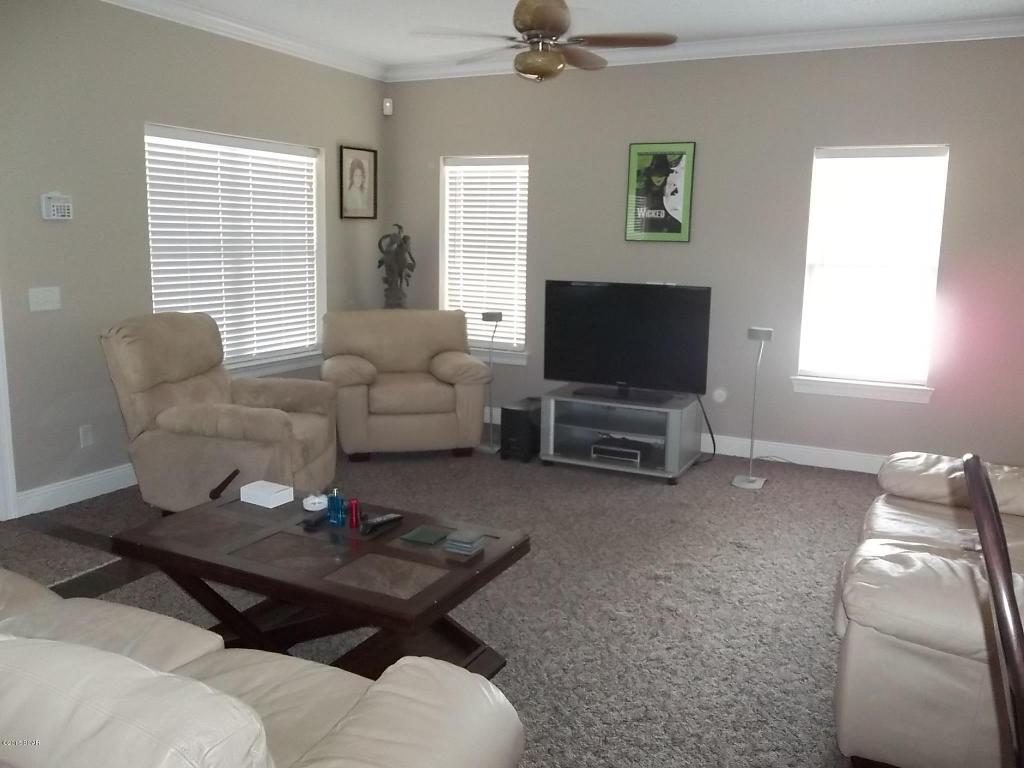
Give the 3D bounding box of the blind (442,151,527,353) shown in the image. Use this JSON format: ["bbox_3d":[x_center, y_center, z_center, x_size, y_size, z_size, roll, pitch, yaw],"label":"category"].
[{"bbox_3d":[-0.212,-1.021,6.252,0.741,1.453,0.068,6,12,24],"label":"blind"}]

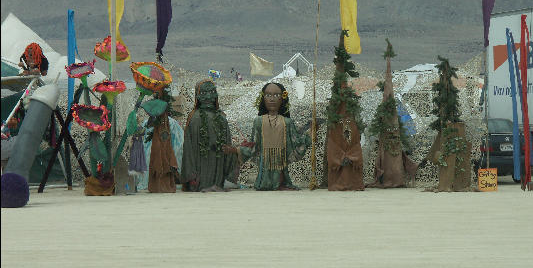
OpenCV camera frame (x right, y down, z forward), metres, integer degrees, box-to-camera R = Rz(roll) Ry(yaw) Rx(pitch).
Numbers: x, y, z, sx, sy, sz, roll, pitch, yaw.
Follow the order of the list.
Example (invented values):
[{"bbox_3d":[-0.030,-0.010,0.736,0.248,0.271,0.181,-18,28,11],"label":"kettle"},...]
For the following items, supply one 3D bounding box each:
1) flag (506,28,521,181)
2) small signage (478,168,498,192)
[{"bbox_3d":[4.811,-0.575,48.300,0.140,2.961,0.100,-4,1,0],"label":"flag"},{"bbox_3d":[4.285,0.892,47.900,0.371,0.456,0.040,0,1,0],"label":"small signage"}]

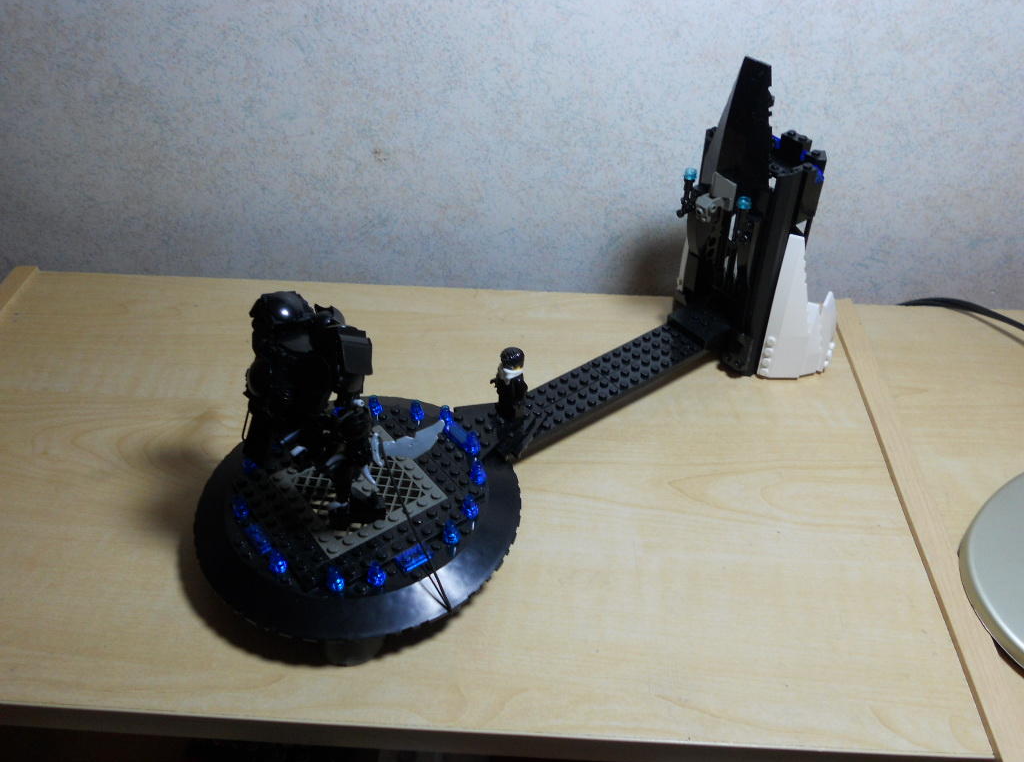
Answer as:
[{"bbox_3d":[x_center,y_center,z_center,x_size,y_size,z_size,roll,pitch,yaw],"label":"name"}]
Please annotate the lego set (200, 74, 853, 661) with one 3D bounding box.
[{"bbox_3d":[0.014,-0.039,0.470,0.378,0.184,0.158,-26,48,-28],"label":"lego set"}]

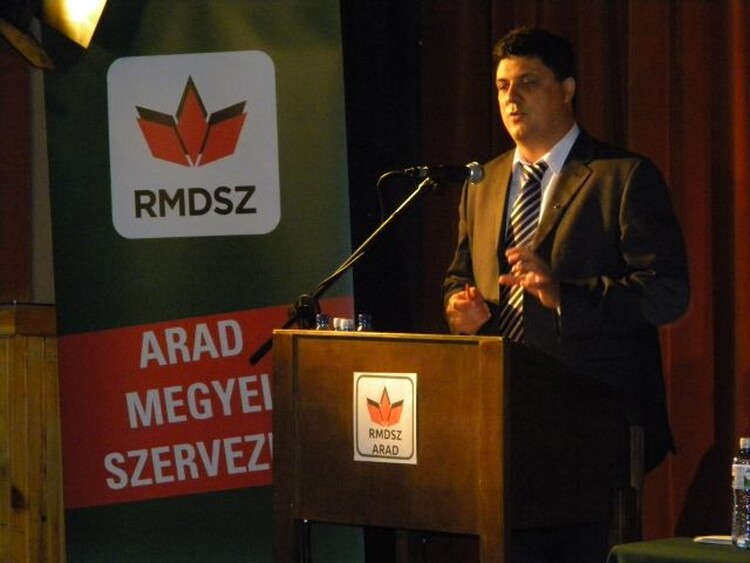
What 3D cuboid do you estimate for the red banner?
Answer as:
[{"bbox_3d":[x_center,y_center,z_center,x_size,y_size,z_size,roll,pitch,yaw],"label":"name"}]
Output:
[{"bbox_3d":[-0.456,0.332,8.704,0.866,0.561,0.020,-2,0,17],"label":"red banner"}]

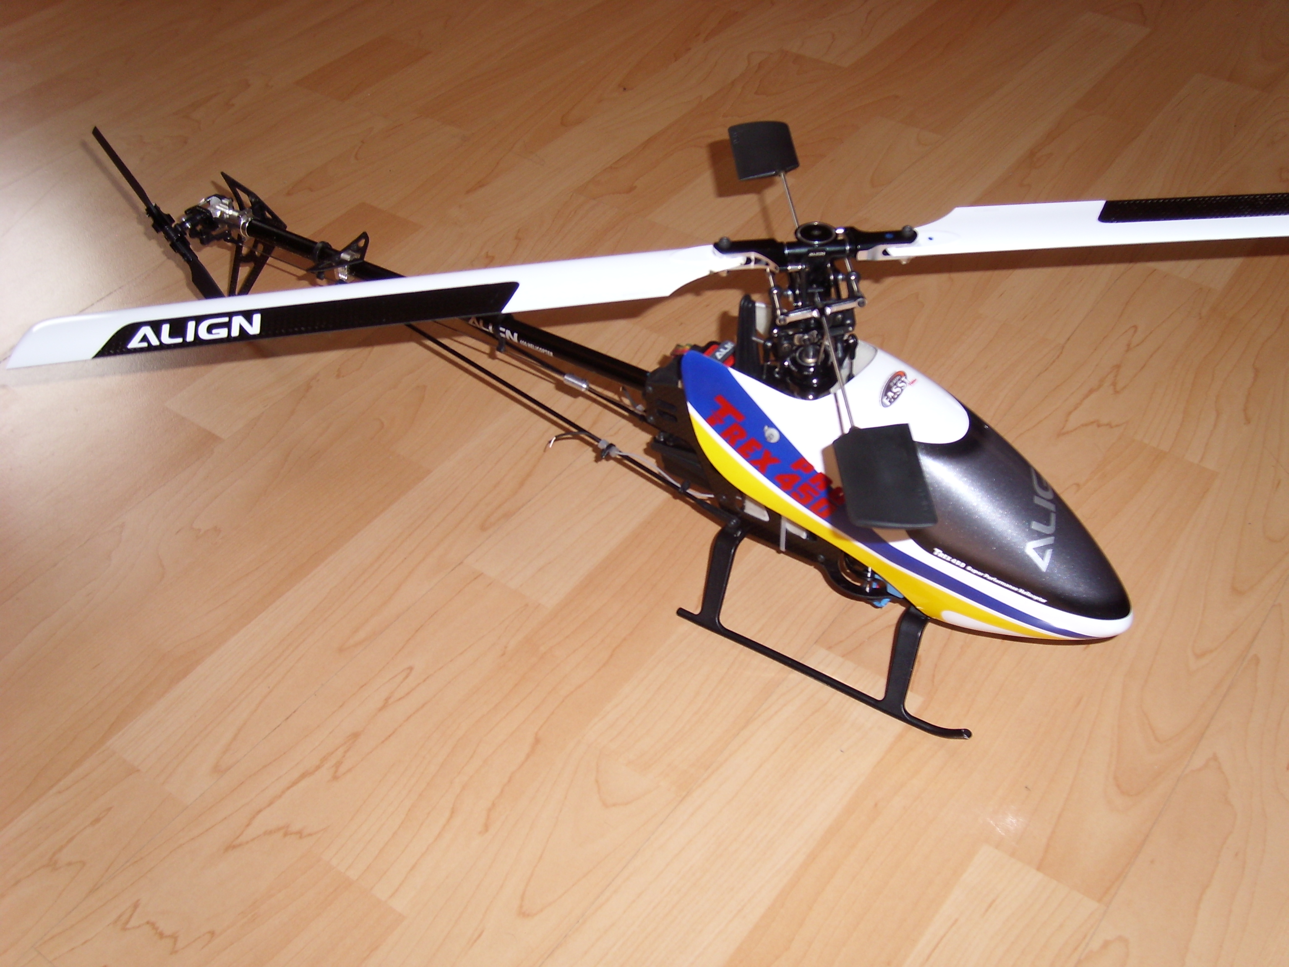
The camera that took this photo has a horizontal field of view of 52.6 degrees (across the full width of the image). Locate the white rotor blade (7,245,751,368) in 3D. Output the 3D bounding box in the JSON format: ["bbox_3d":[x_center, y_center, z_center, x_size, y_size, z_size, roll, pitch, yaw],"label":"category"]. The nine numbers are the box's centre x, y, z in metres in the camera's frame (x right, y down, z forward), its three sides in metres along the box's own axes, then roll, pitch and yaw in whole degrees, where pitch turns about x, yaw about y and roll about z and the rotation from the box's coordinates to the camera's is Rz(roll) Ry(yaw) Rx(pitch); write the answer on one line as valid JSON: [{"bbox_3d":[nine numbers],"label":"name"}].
[{"bbox_3d":[-0.115,-0.080,0.578,0.325,0.006,0.032,-7,48,-2],"label":"white rotor blade"}]

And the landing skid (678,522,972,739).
[{"bbox_3d":[0.100,0.073,0.682,0.171,0.053,0.042,22,49,23],"label":"landing skid"}]

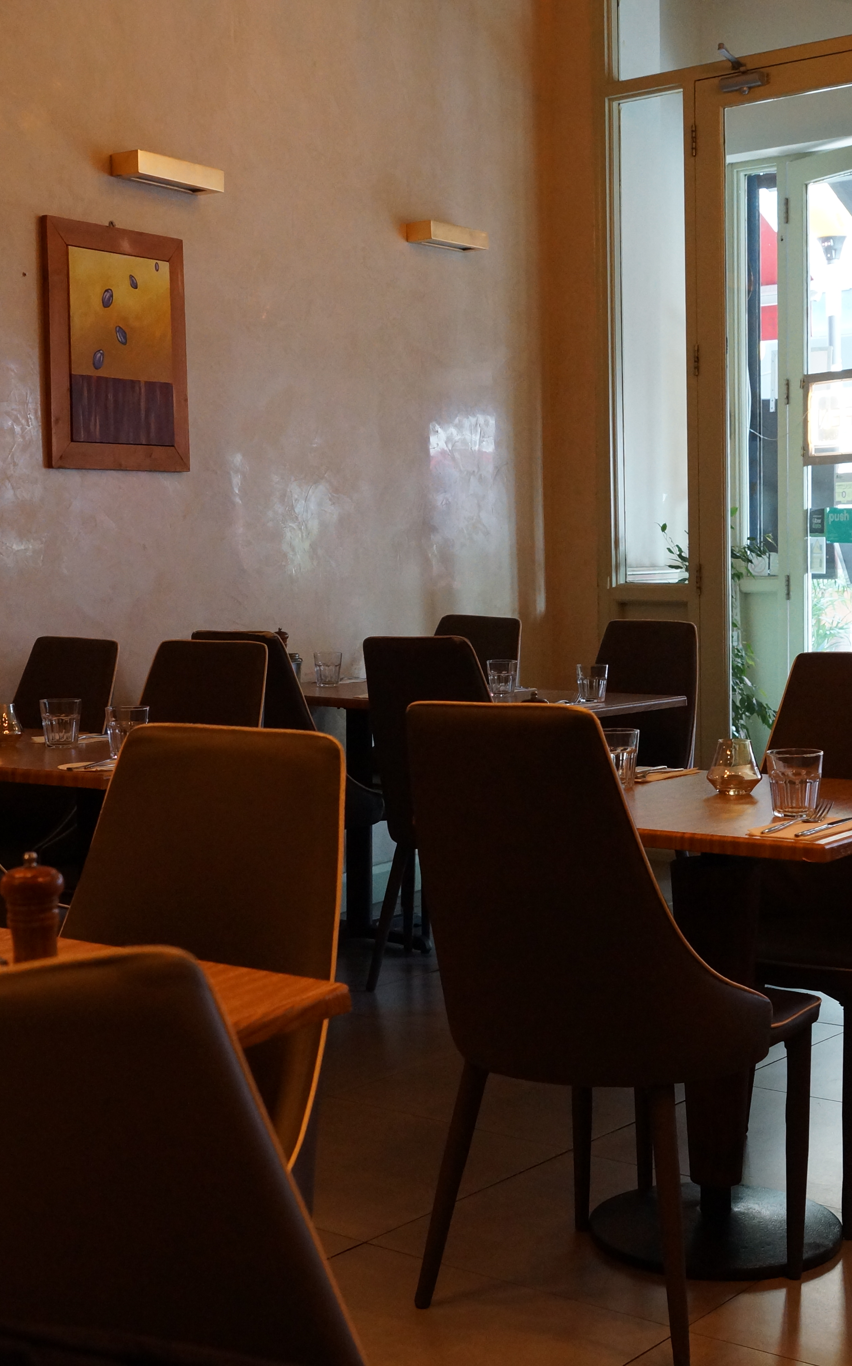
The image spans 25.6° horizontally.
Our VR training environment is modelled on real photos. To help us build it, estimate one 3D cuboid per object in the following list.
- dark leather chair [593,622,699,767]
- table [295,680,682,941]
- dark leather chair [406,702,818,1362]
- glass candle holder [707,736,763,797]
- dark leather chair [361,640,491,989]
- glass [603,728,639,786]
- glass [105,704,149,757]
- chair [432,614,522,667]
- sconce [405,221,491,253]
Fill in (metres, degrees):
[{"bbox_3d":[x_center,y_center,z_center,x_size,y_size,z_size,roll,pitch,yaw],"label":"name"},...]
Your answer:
[{"bbox_3d":[0.516,0.302,5.317,0.490,0.942,0.575,2,5,39],"label":"dark leather chair"},{"bbox_3d":[0.056,0.409,5.529,1.280,0.750,0.700,2,5,36],"label":"table"},{"bbox_3d":[0.279,0.493,2.906,0.500,0.960,0.560,2,5,35],"label":"dark leather chair"},{"bbox_3d":[0.538,0.143,3.280,0.095,0.097,0.095,-1,4,0],"label":"glass candle holder"},{"bbox_3d":[0.134,0.352,5.186,0.490,0.965,0.585,2,4,34],"label":"dark leather chair"},{"bbox_3d":[0.320,0.129,3.176,0.088,0.094,0.088,-1,4,0],"label":"glass"},{"bbox_3d":[-0.612,0.099,3.848,0.088,0.094,0.088,-1,4,0],"label":"glass"},{"bbox_3d":[0.015,0.274,5.950,0.500,0.960,0.560,2,5,36],"label":"chair"},{"bbox_3d":[0.089,-1.683,7.103,0.115,0.067,0.380,2,5,36],"label":"sconce"}]

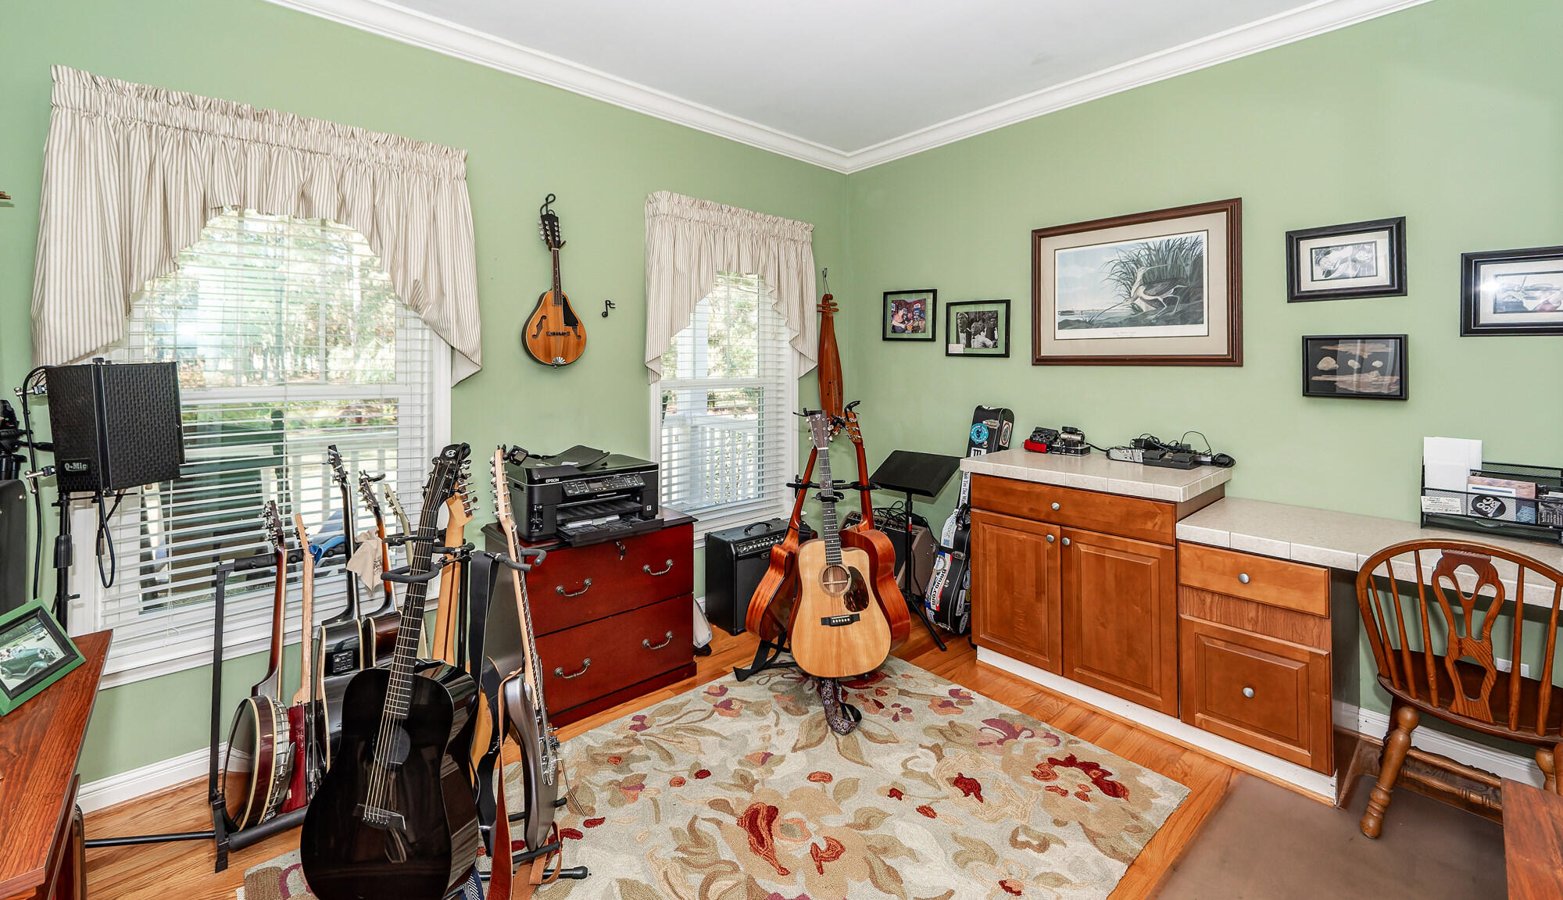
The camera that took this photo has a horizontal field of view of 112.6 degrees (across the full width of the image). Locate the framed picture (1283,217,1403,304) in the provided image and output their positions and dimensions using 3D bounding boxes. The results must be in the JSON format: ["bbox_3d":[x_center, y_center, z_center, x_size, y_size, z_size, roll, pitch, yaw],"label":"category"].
[{"bbox_3d":[2.217,-0.740,2.055,0.029,0.296,0.327,-4,7,-42],"label":"framed picture"}]

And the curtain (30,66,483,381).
[{"bbox_3d":[-1.716,-0.689,1.847,1.082,0.938,0.122,-3,5,-37],"label":"curtain"}]

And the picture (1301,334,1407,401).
[{"bbox_3d":[2.236,-0.326,2.038,0.029,0.247,0.285,-4,7,-42],"label":"picture"}]

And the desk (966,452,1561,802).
[{"bbox_3d":[1.759,0.600,2.088,0.611,0.960,1.837,-4,7,-42],"label":"desk"}]

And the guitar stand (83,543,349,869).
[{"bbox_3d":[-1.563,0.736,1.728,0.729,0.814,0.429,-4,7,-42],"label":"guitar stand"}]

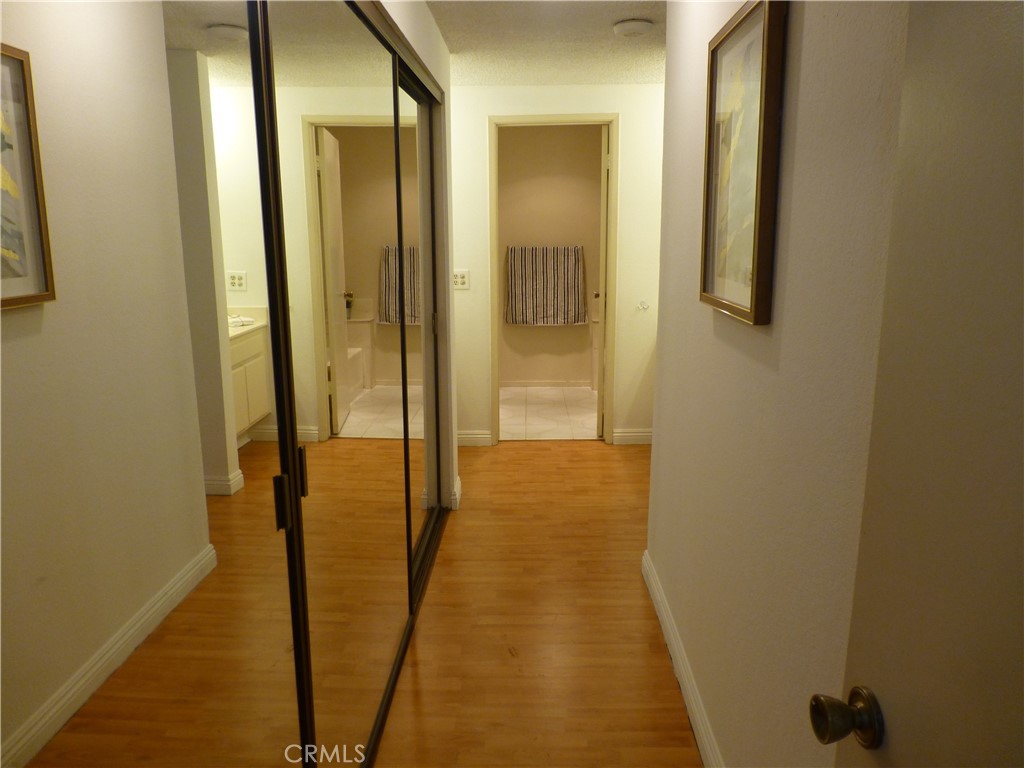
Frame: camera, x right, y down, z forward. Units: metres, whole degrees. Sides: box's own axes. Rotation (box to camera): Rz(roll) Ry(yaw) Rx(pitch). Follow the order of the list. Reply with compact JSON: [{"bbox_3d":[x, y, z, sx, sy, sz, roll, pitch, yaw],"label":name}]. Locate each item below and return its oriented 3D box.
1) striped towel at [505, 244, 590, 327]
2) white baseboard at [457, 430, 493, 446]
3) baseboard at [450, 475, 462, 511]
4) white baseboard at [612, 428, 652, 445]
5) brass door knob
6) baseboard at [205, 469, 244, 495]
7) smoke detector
[{"bbox_3d":[0.320,-0.880,6.446,0.750,0.725,0.070,0,11,2],"label":"striped towel"},{"bbox_3d":[-0.262,0.362,4.794,0.245,0.103,0.016,0,11,2],"label":"white baseboard"},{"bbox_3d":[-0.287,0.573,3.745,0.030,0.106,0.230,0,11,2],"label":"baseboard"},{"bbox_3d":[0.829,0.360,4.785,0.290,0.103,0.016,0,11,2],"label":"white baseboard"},{"bbox_3d":[0.334,0.334,0.715,0.056,0.064,0.064,-1,11,-2],"label":"brass door knob"},{"bbox_3d":[-1.591,0.545,3.919,0.165,0.100,0.130,0,11,2],"label":"baseboard"},{"bbox_3d":[0.537,-1.563,3.135,0.172,0.042,0.172,0,11,2],"label":"smoke detector"}]

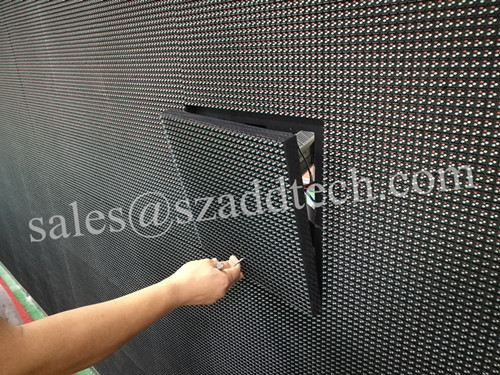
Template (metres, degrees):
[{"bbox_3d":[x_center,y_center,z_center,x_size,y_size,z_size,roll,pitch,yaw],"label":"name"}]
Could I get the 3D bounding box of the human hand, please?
[{"bbox_3d":[-0.079,0.171,0.710,0.147,0.075,0.077,-11,21,-37],"label":"human hand"}]

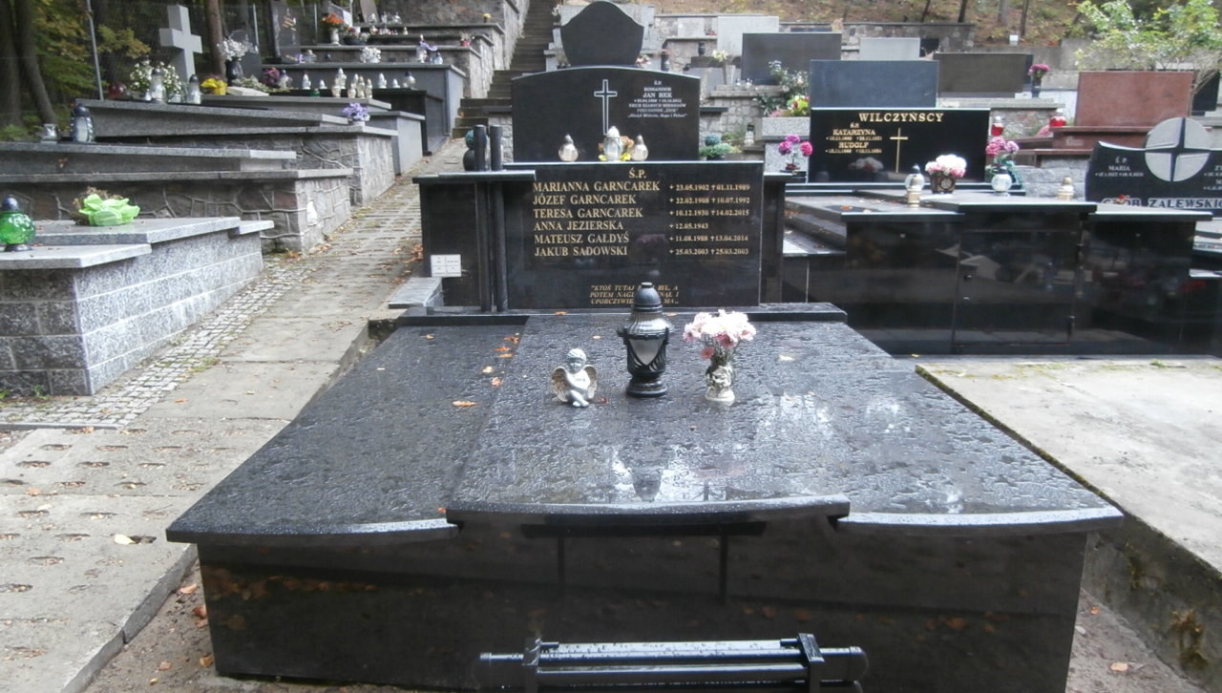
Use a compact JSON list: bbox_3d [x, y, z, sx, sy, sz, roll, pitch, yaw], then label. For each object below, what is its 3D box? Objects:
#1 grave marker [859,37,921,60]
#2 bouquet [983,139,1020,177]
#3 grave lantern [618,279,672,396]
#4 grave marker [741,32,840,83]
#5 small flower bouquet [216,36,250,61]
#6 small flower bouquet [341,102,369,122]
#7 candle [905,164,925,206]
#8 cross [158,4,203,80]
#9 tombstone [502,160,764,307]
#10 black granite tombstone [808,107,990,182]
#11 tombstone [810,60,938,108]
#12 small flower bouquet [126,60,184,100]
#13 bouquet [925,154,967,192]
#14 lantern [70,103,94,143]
[{"bbox_3d":[4.086,-4.338,12.439,0.900,0.420,0.120,-1,13,-1],"label":"grave marker"},{"bbox_3d":[2.823,-1.350,6.102,0.250,0.309,0.220,-1,13,-1],"label":"bouquet"},{"bbox_3d":[0.137,-0.037,3.232,0.200,0.414,0.180,-1,13,-1],"label":"grave lantern"},{"bbox_3d":[2.091,-3.367,9.845,1.150,0.560,0.100,-1,13,-1],"label":"grave marker"},{"bbox_3d":[-4.829,-3.806,10.810,0.400,0.320,0.380,-6,14,-21],"label":"small flower bouquet"},{"bbox_3d":[-2.755,-2.514,9.106,0.290,0.220,0.280,-1,13,-1],"label":"small flower bouquet"},{"bbox_3d":[1.962,-1.037,5.467,0.124,0.279,0.120,-1,13,-1],"label":"candle"},{"bbox_3d":[-5.215,-3.668,10.319,0.180,1.020,0.540,2,13,12],"label":"cross"},{"bbox_3d":[0.115,-0.611,4.661,1.433,0.793,0.090,-1,13,-1],"label":"tombstone"},{"bbox_3d":[1.929,-1.347,5.701,1.210,0.490,0.090,-1,13,-3],"label":"black granite tombstone"},{"bbox_3d":[2.339,-2.288,7.534,1.120,0.530,0.100,-1,13,-1],"label":"tombstone"},{"bbox_3d":[-4.885,-2.849,9.080,0.530,0.430,0.470,-5,14,-18],"label":"small flower bouquet"},{"bbox_3d":[2.341,-1.212,5.927,0.296,0.262,0.240,-1,13,-1],"label":"bouquet"},{"bbox_3d":[-4.413,-1.858,7.062,0.185,0.345,0.185,-1,13,-1],"label":"lantern"}]

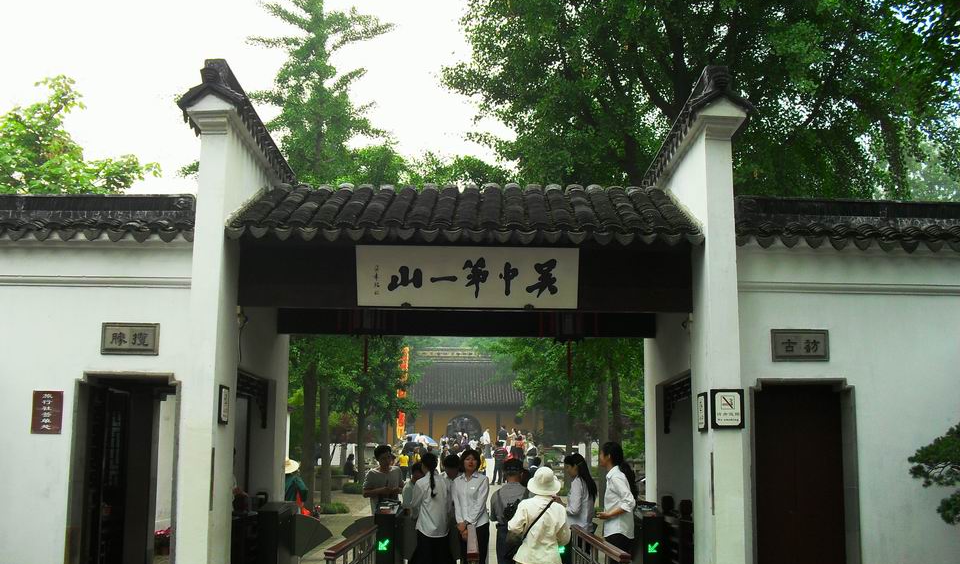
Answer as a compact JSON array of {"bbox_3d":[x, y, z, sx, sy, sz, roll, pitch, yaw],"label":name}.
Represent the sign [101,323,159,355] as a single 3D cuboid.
[{"bbox_3d":[-3.489,0.573,9.690,0.577,0.320,0.050,1,-9,0],"label":"sign"}]

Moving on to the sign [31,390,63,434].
[{"bbox_3d":[-4.277,1.291,9.594,0.305,0.420,0.030,1,-9,0],"label":"sign"}]

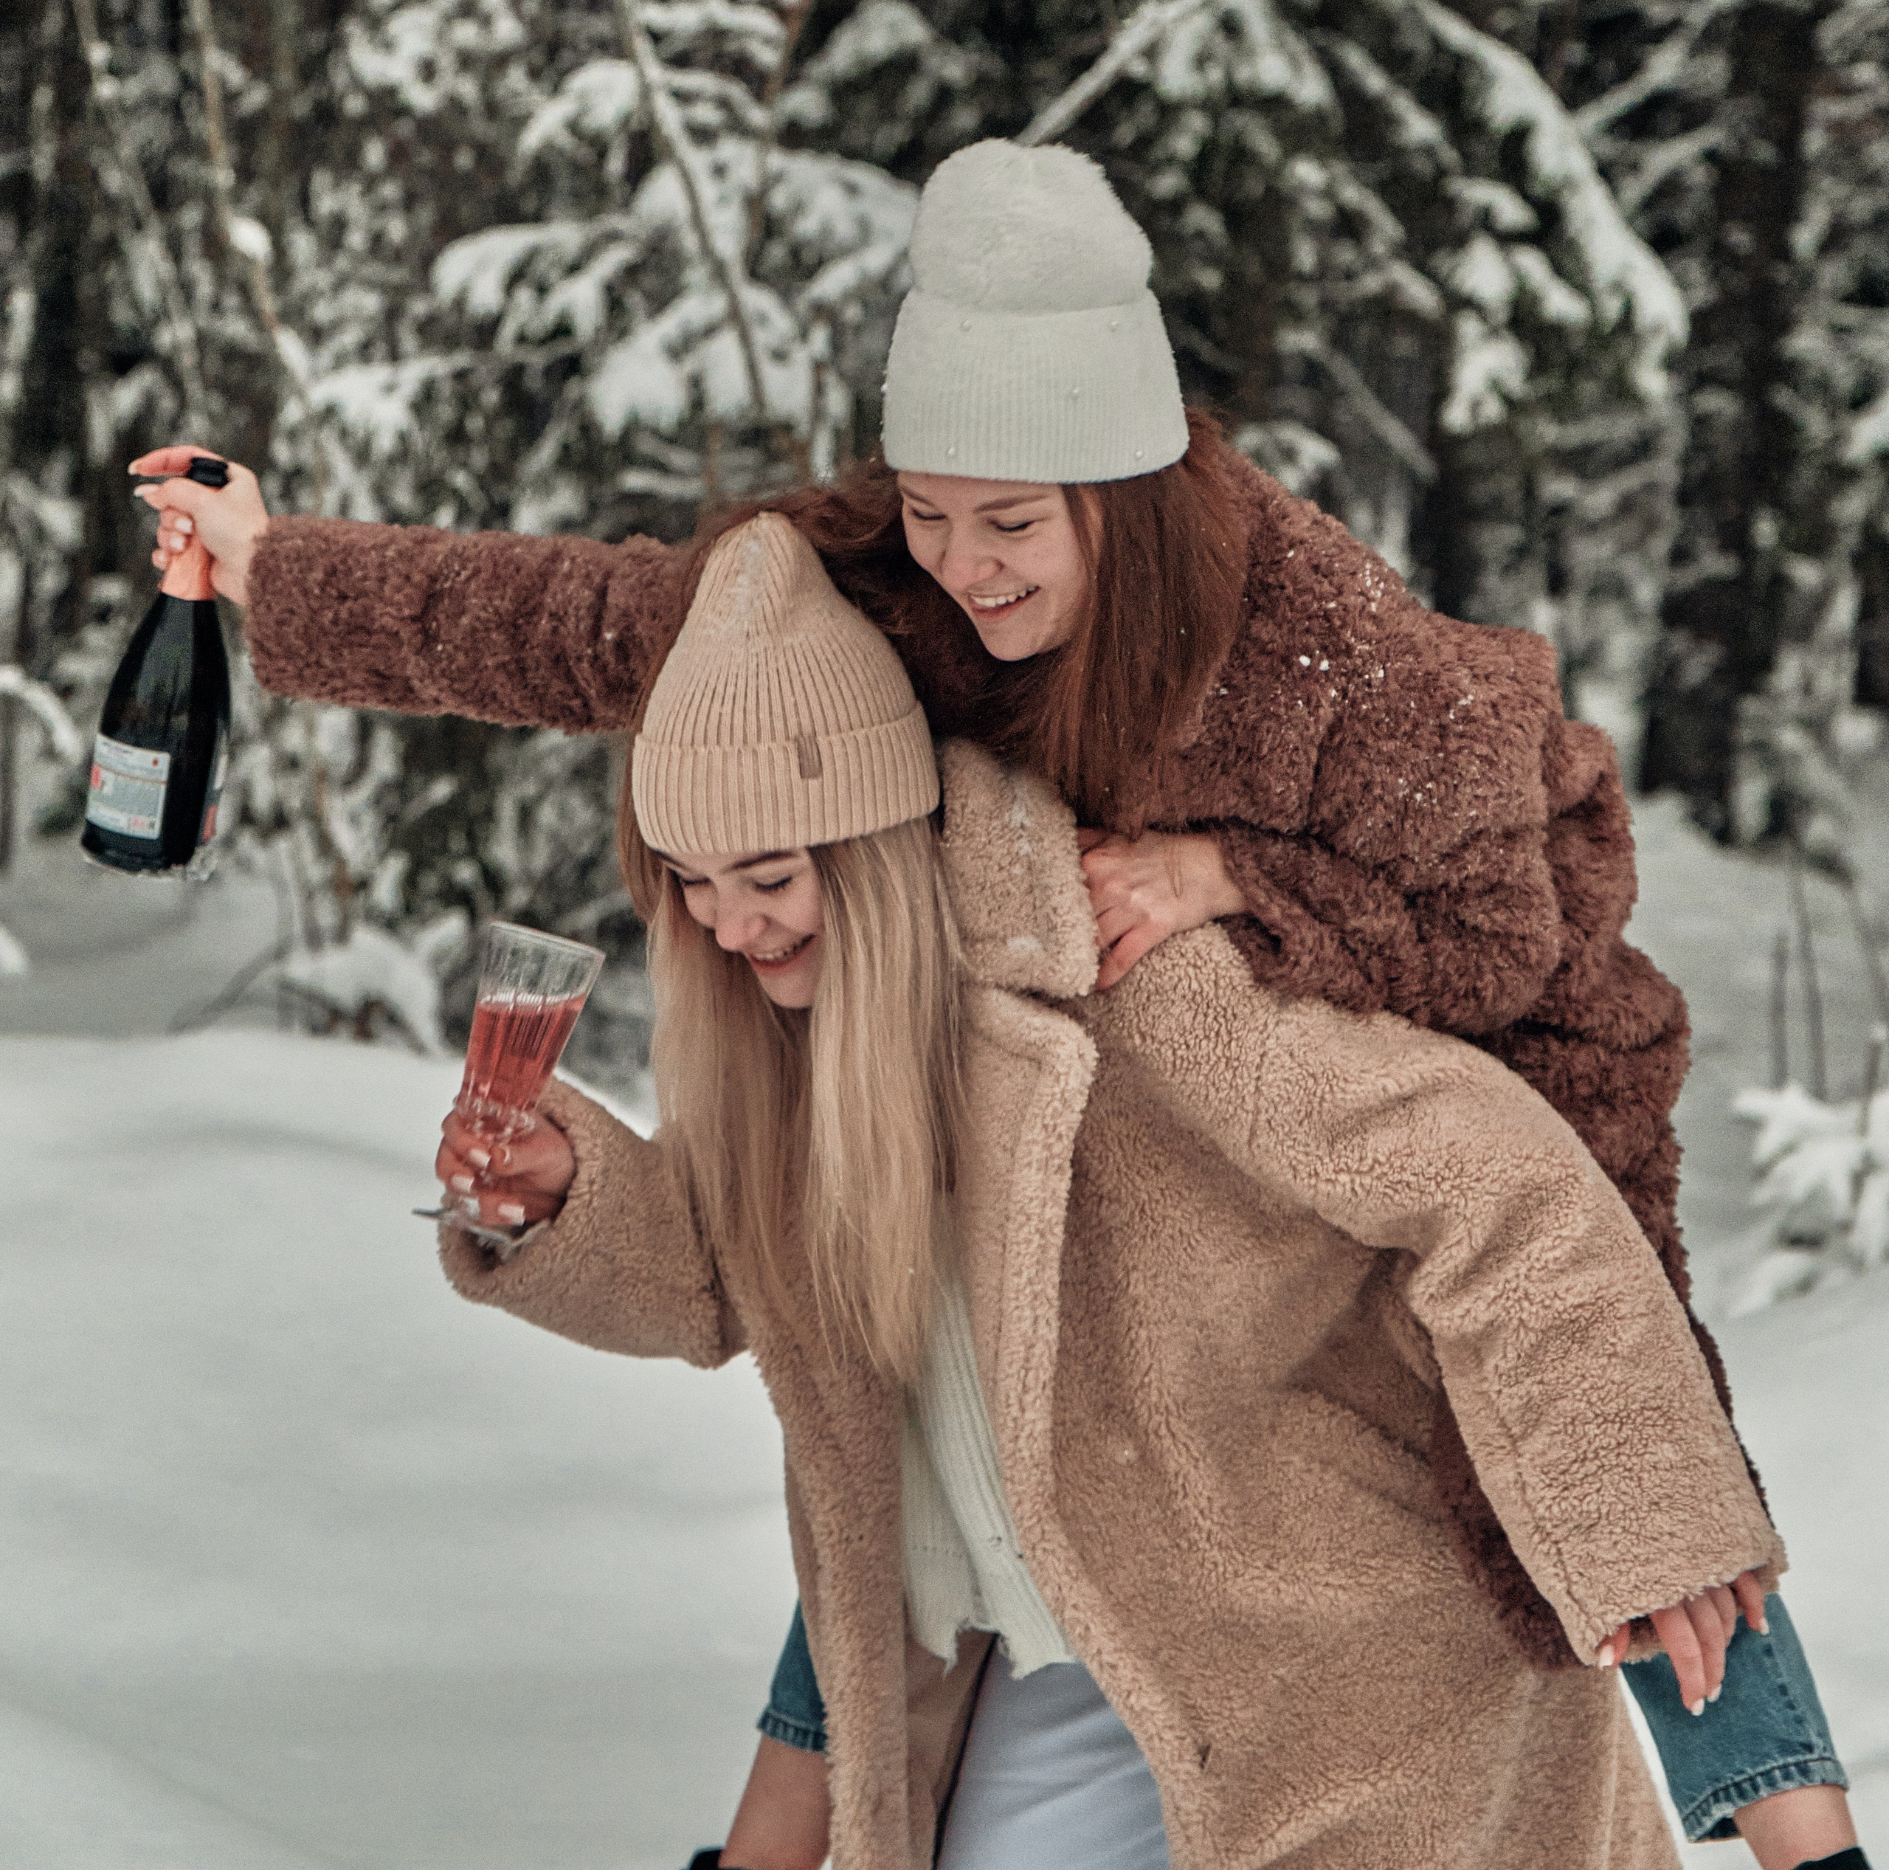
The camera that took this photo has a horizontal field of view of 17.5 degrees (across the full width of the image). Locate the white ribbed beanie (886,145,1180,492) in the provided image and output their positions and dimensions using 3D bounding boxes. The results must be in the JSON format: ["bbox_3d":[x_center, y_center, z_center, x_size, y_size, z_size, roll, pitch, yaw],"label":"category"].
[{"bbox_3d":[0.062,-0.428,4.200,0.195,0.210,0.220,5,14,36],"label":"white ribbed beanie"}]

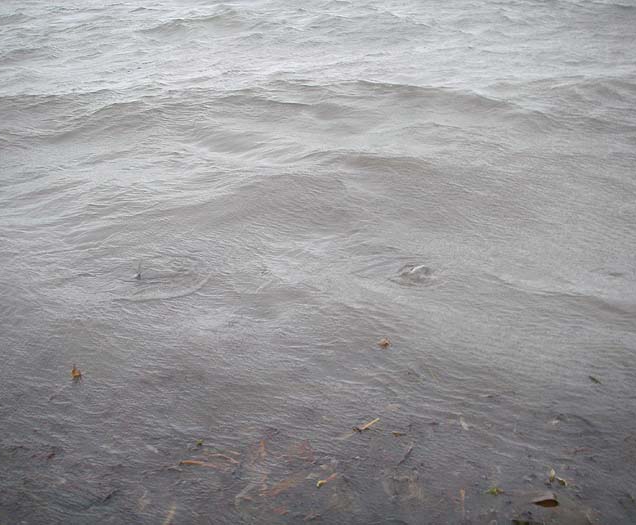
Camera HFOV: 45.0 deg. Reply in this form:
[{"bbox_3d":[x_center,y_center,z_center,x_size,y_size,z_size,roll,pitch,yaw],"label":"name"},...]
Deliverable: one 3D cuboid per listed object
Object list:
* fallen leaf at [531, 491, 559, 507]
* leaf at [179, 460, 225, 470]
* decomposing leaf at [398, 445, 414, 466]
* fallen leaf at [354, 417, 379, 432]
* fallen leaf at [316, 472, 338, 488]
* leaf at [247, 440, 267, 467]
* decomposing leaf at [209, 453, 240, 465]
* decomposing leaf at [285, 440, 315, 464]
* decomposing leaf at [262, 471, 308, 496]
[{"bbox_3d":[0.593,0.620,2.010,0.072,0.018,0.045,0,28,0],"label":"fallen leaf"},{"bbox_3d":[-0.321,0.563,2.126,0.131,0.009,0.018,6,29,11],"label":"leaf"},{"bbox_3d":[0.250,0.543,2.165,0.014,0.008,0.095,16,32,27],"label":"decomposing leaf"},{"bbox_3d":[0.146,0.480,2.279,0.102,0.012,0.018,-18,33,-31],"label":"fallen leaf"},{"bbox_3d":[0.026,0.589,2.078,0.074,0.010,0.018,-21,35,-34],"label":"fallen leaf"},{"bbox_3d":[-0.171,0.537,2.176,0.030,0.008,0.112,8,29,15],"label":"leaf"},{"bbox_3d":[-0.264,0.551,2.151,0.102,0.008,0.018,9,29,17],"label":"decomposing leaf"},{"bbox_3d":[-0.051,0.538,2.172,0.104,0.010,0.060,23,36,36],"label":"decomposing leaf"},{"bbox_3d":[-0.089,0.596,2.063,0.140,0.010,0.030,-18,33,-30],"label":"decomposing leaf"}]

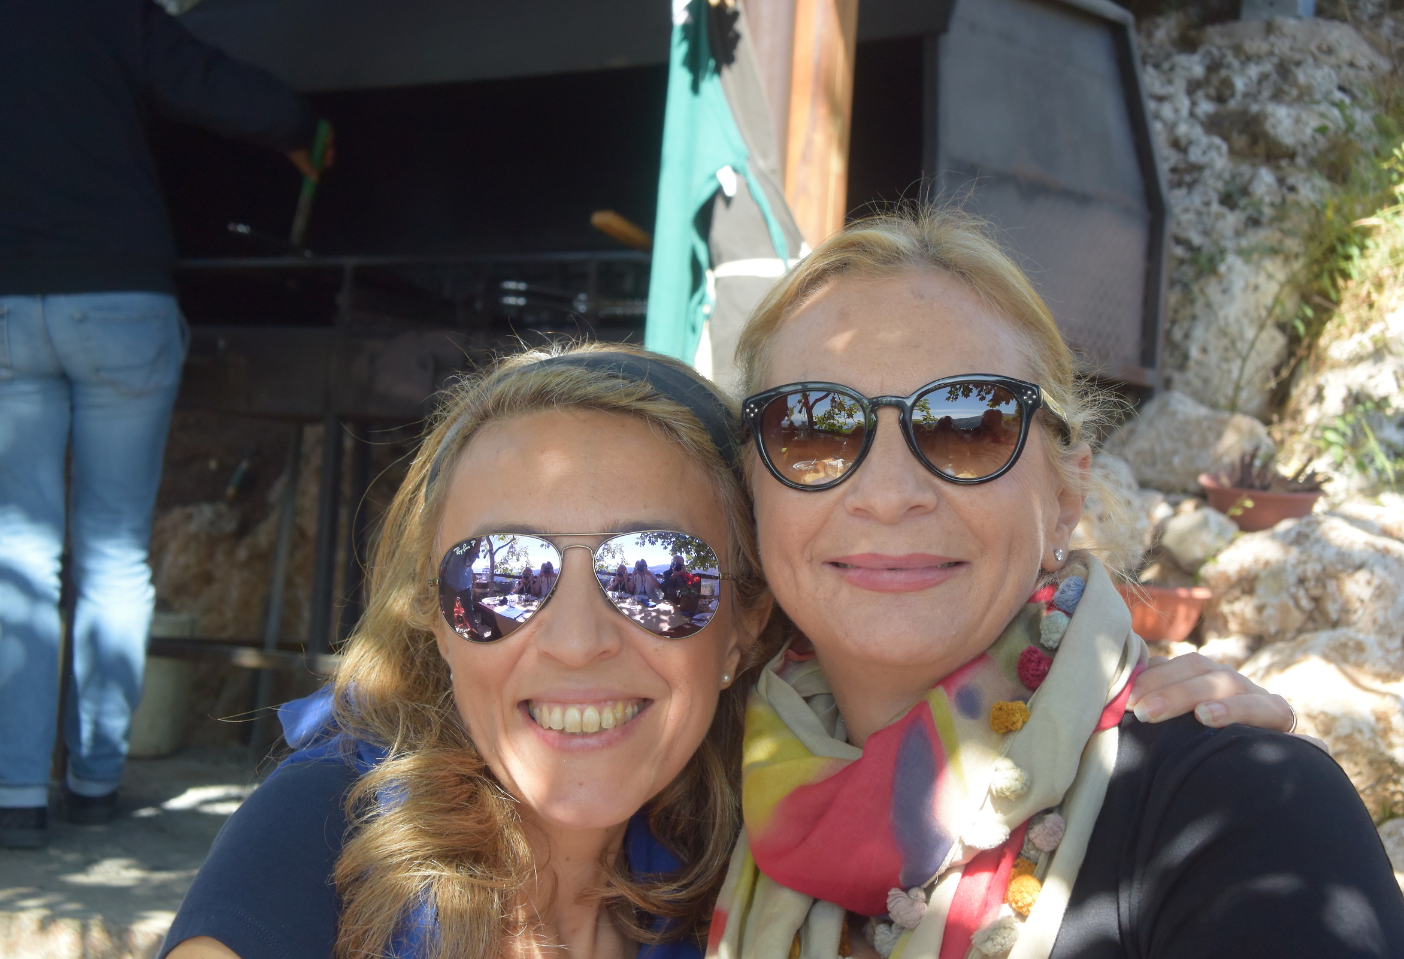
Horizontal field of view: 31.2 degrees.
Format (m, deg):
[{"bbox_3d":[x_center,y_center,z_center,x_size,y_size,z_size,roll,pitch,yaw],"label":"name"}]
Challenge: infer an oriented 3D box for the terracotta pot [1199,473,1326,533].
[{"bbox_3d":[0.900,0.040,4.050,0.205,0.091,0.197,4,2,12],"label":"terracotta pot"}]

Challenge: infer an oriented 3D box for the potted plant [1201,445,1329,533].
[{"bbox_3d":[0.901,0.017,4.050,0.210,0.142,0.197,4,2,12],"label":"potted plant"}]

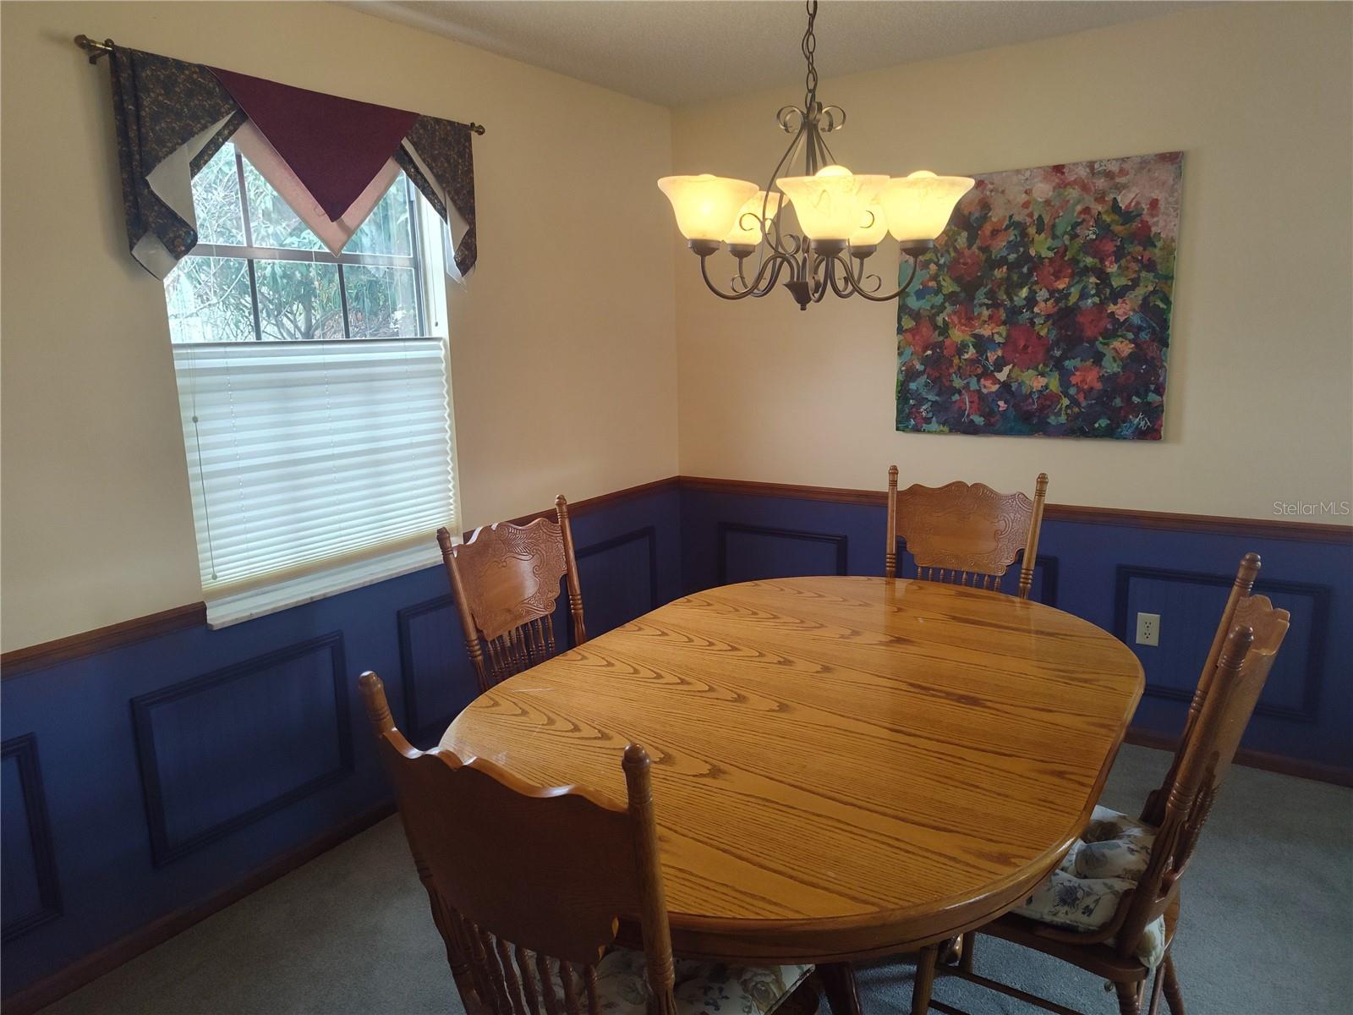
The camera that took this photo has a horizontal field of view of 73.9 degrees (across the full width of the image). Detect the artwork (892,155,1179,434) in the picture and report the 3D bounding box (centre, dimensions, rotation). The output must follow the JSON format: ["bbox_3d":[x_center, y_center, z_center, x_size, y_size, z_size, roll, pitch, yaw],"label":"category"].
[{"bbox_3d":[1.231,-0.710,3.177,0.914,0.914,0.038,6,13,33],"label":"artwork"}]

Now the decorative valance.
[{"bbox_3d":[-0.952,-0.865,2.464,0.105,0.497,1.074,6,13,33],"label":"decorative valance"}]

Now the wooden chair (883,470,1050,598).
[{"bbox_3d":[0.827,0.434,2.772,0.520,1.052,0.545,5,13,30],"label":"wooden chair"}]

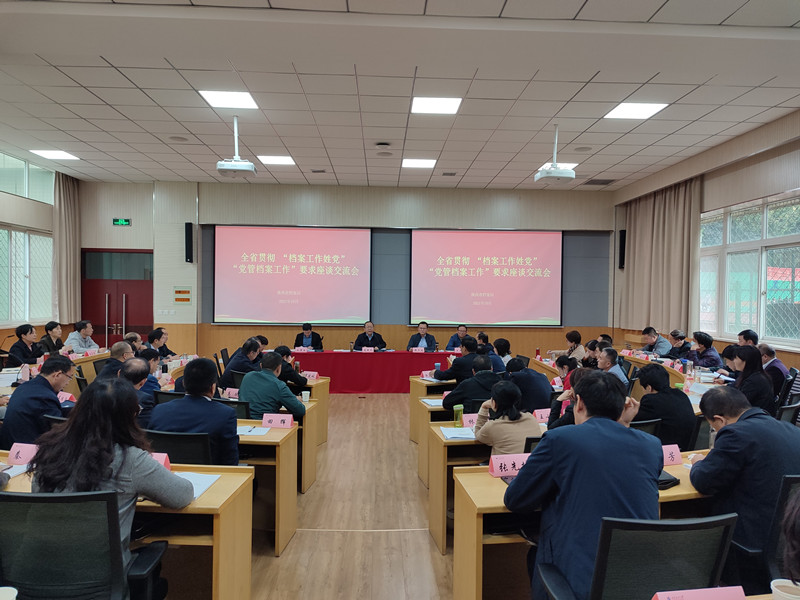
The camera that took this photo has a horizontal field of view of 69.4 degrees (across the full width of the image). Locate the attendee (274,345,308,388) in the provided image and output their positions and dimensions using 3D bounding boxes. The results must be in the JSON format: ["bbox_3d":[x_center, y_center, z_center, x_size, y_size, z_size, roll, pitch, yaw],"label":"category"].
[{"bbox_3d":[-1.305,1.079,6.319,0.540,1.180,0.720,1,0,3],"label":"attendee"}]

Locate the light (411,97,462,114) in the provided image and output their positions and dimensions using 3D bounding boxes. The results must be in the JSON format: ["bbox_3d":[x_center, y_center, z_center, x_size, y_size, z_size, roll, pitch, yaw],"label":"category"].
[{"bbox_3d":[0.423,-2.291,6.772,0.600,0.050,0.600,1,0,-2],"label":"light"}]

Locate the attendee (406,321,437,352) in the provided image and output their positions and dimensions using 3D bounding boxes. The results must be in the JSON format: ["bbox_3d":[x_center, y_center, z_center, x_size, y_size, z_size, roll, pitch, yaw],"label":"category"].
[{"bbox_3d":[0.390,1.055,11.016,0.560,1.330,0.680,1,0,-2],"label":"attendee"}]

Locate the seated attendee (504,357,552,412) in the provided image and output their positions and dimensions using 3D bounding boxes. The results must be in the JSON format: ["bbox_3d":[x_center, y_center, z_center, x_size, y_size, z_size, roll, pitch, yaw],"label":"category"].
[{"bbox_3d":[1.211,1.195,5.474,0.530,1.260,0.800,1,1,-15],"label":"seated attendee"}]

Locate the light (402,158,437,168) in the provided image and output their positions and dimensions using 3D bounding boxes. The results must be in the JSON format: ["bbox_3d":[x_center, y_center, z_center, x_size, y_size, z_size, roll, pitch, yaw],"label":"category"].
[{"bbox_3d":[0.325,-2.317,9.749,0.600,0.050,0.600,1,0,-2],"label":"light"}]

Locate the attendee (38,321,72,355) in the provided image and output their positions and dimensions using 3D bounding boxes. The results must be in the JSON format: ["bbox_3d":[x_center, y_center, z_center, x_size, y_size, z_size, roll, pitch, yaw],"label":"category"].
[{"bbox_3d":[-5.051,0.968,8.454,0.680,1.290,0.500,1,0,-5],"label":"attendee"}]

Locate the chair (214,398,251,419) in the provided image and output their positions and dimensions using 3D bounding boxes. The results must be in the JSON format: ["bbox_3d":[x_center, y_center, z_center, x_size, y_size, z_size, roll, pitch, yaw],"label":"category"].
[{"bbox_3d":[-1.418,1.316,5.007,0.600,0.960,0.600,1,1,16],"label":"chair"}]

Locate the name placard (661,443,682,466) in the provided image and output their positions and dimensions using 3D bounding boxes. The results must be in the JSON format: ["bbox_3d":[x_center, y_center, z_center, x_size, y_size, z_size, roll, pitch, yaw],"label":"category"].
[{"bbox_3d":[1.587,0.940,3.499,0.220,0.100,0.095,1,0,-16],"label":"name placard"}]

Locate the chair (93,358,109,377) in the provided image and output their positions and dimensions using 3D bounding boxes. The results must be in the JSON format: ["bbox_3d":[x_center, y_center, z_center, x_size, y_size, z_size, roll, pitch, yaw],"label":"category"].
[{"bbox_3d":[-2.859,1.156,6.019,0.600,1.000,0.600,1,1,-12],"label":"chair"}]

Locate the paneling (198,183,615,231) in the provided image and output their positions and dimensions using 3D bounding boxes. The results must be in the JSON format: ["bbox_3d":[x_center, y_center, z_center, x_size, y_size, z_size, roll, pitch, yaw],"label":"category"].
[{"bbox_3d":[0.187,-1.901,11.907,8.530,0.831,0.100,1,0,-2],"label":"paneling"}]

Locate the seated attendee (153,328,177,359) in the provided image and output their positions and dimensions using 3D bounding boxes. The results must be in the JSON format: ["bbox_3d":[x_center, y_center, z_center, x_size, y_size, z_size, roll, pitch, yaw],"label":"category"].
[{"bbox_3d":[-3.532,1.027,8.450,0.750,1.230,0.520,1,0,-20],"label":"seated attendee"}]

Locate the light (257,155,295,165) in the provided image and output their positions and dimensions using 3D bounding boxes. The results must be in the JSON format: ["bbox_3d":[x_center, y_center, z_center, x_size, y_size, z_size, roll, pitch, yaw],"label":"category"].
[{"bbox_3d":[-2.074,-2.350,9.704,0.590,0.070,0.590,1,1,-2],"label":"light"}]

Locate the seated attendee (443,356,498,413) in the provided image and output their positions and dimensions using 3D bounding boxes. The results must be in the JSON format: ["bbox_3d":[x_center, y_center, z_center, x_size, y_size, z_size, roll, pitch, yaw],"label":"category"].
[{"bbox_3d":[0.611,1.090,4.961,0.570,1.240,0.720,1,0,-5],"label":"seated attendee"}]

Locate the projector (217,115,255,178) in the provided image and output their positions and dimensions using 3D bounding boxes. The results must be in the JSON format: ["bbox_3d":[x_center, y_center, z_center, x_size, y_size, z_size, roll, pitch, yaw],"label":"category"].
[{"bbox_3d":[-1.994,-1.934,7.154,0.460,0.780,0.380,1,0,-2],"label":"projector"}]

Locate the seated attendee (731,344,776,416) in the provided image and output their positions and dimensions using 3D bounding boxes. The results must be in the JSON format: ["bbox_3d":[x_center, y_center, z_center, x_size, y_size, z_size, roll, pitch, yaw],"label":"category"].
[{"bbox_3d":[3.181,1.058,5.569,0.700,1.280,0.520,1,1,25],"label":"seated attendee"}]

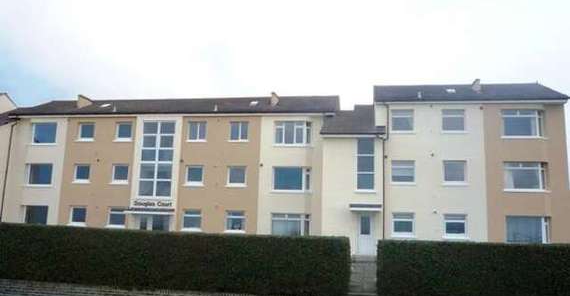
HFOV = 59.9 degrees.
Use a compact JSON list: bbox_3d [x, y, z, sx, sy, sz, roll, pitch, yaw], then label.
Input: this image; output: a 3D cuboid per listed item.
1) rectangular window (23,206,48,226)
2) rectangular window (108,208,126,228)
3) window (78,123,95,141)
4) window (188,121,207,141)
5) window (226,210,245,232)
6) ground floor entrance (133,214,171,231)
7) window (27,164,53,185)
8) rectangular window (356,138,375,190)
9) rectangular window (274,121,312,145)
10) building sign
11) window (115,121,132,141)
[{"bbox_3d":[-15.480,4.296,30.760,1.701,1.420,0.200,0,-10,10],"label":"rectangular window"},{"bbox_3d":[-10.000,4.171,29.486,1.137,1.201,0.130,0,-8,10],"label":"rectangular window"},{"bbox_3d":[-12.452,-1.021,31.157,1.133,1.253,0.150,0,-10,10],"label":"window"},{"bbox_3d":[-5.259,-1.010,29.922,1.203,1.265,0.150,0,-10,10],"label":"window"},{"bbox_3d":[-2.821,4.217,28.280,1.130,1.242,0.130,0,-8,10],"label":"window"},{"bbox_3d":[-7.774,4.956,29.325,2.429,2.000,0.200,0,-10,10],"label":"ground floor entrance"},{"bbox_3d":[-15.246,1.676,30.729,1.851,1.373,0.130,0,-8,10],"label":"window"},{"bbox_3d":[4.010,0.860,24.559,0.940,2.673,0.130,0,-8,10],"label":"rectangular window"},{"bbox_3d":[0.467,-0.815,29.004,2.218,1.519,0.250,0,-10,10],"label":"rectangular window"},{"bbox_3d":[-7.920,3.319,29.571,2.543,0.476,0.100,0,-10,10],"label":"building sign"},{"bbox_3d":[-9.990,-1.007,30.733,1.156,1.236,0.150,0,-10,10],"label":"window"}]

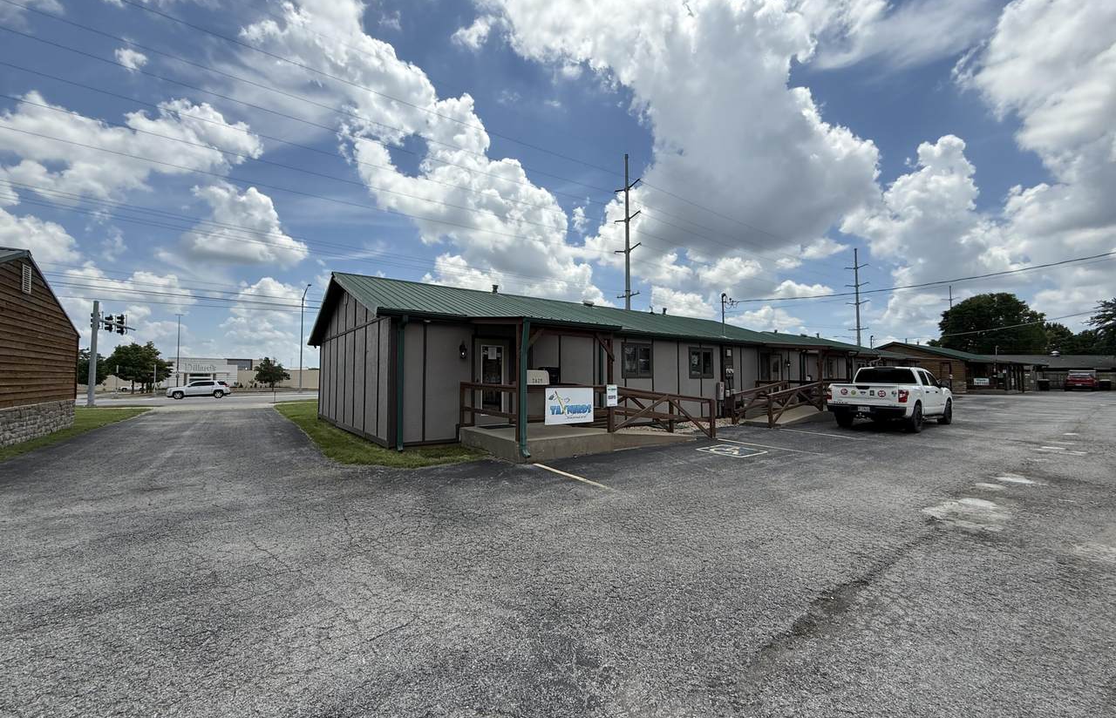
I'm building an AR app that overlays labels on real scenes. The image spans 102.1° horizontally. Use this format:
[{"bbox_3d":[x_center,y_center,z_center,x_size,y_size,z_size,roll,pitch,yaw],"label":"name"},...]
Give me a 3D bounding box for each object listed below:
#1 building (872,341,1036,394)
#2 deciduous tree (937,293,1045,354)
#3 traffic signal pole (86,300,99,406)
[{"bbox_3d":[33.294,0.852,40.360,15.700,4.050,9.800,2,-3,-36],"label":"building"},{"bbox_3d":[73.178,-3.296,76.322,13.300,15.600,13.300,-3,-4,44],"label":"deciduous tree"},{"bbox_3d":[-28.569,-0.371,27.789,0.400,6.490,0.400,2,-3,-36],"label":"traffic signal pole"}]

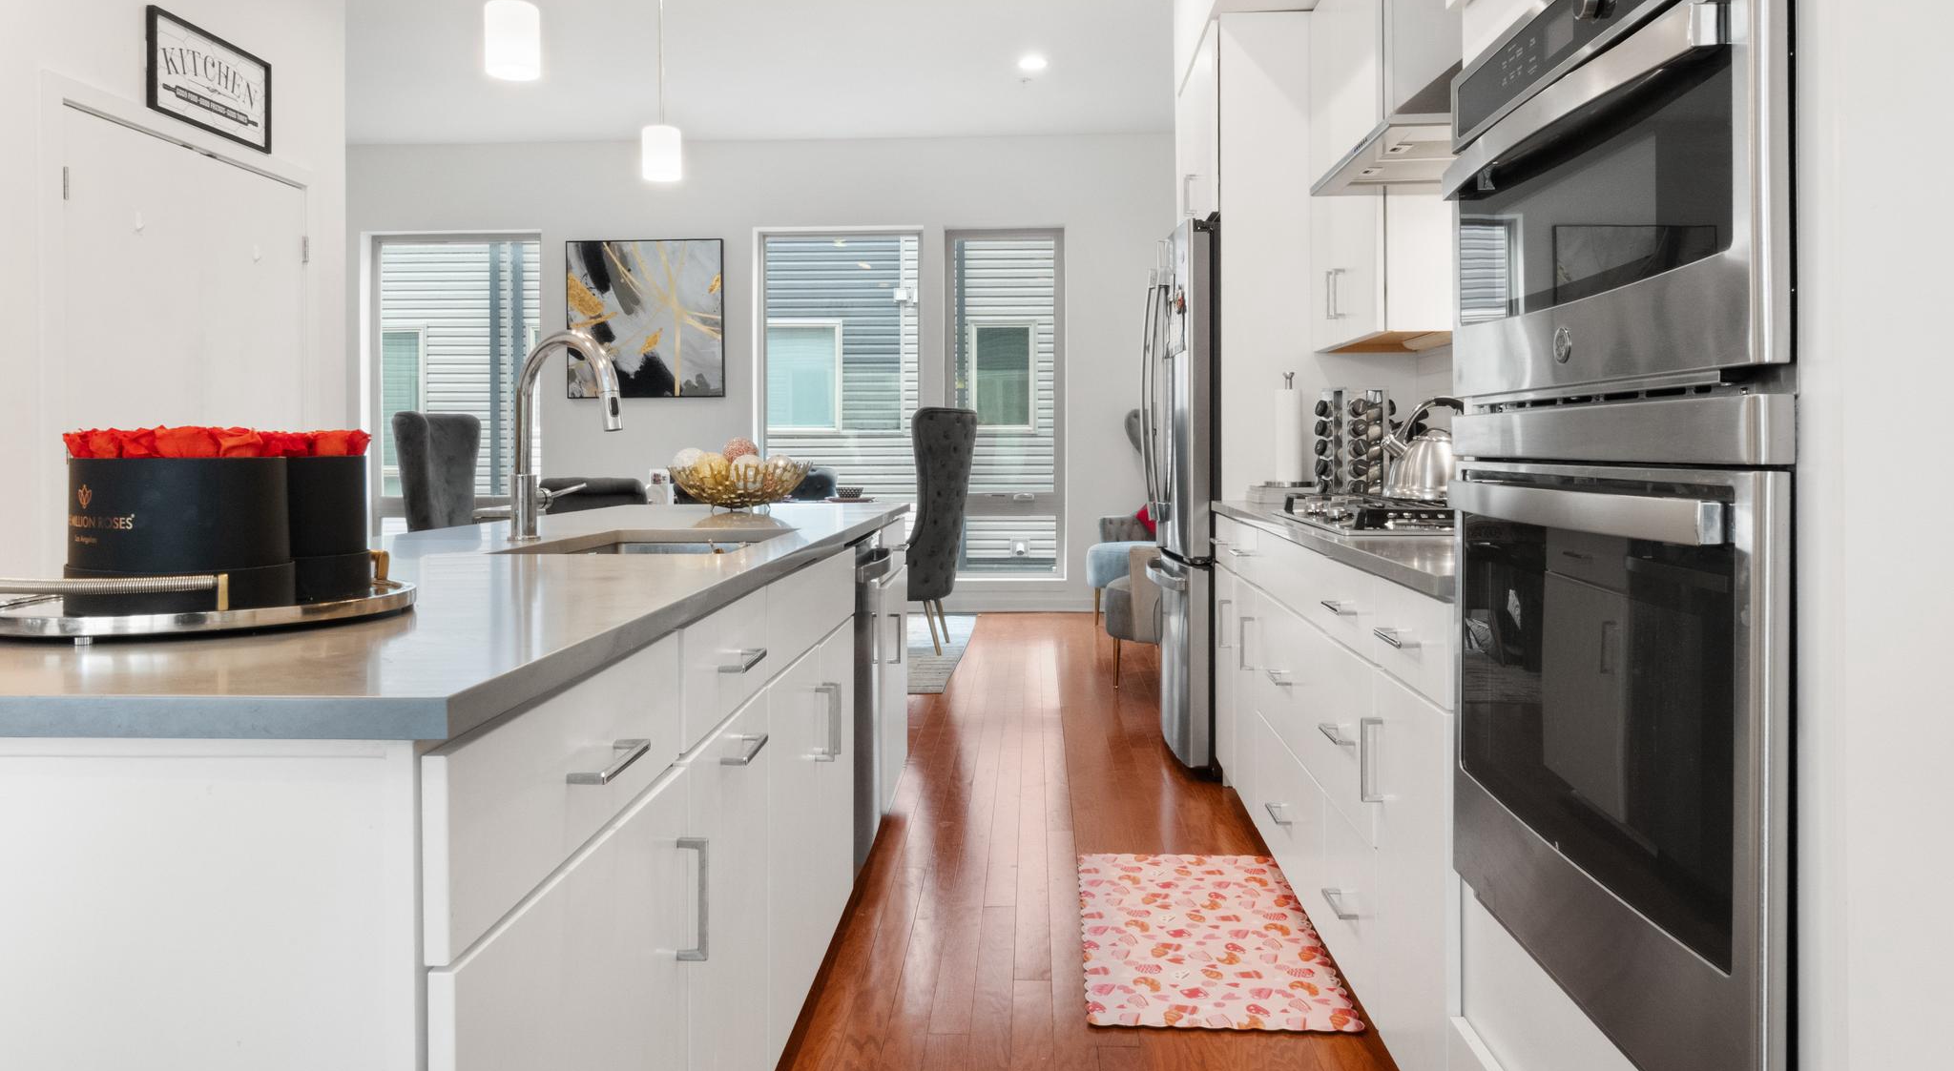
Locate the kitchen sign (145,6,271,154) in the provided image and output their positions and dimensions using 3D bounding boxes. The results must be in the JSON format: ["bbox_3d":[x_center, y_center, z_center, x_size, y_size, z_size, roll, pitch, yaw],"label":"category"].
[{"bbox_3d":[-2.583,-1.529,4.050,0.025,0.325,0.590,0,2,3],"label":"kitchen sign"}]

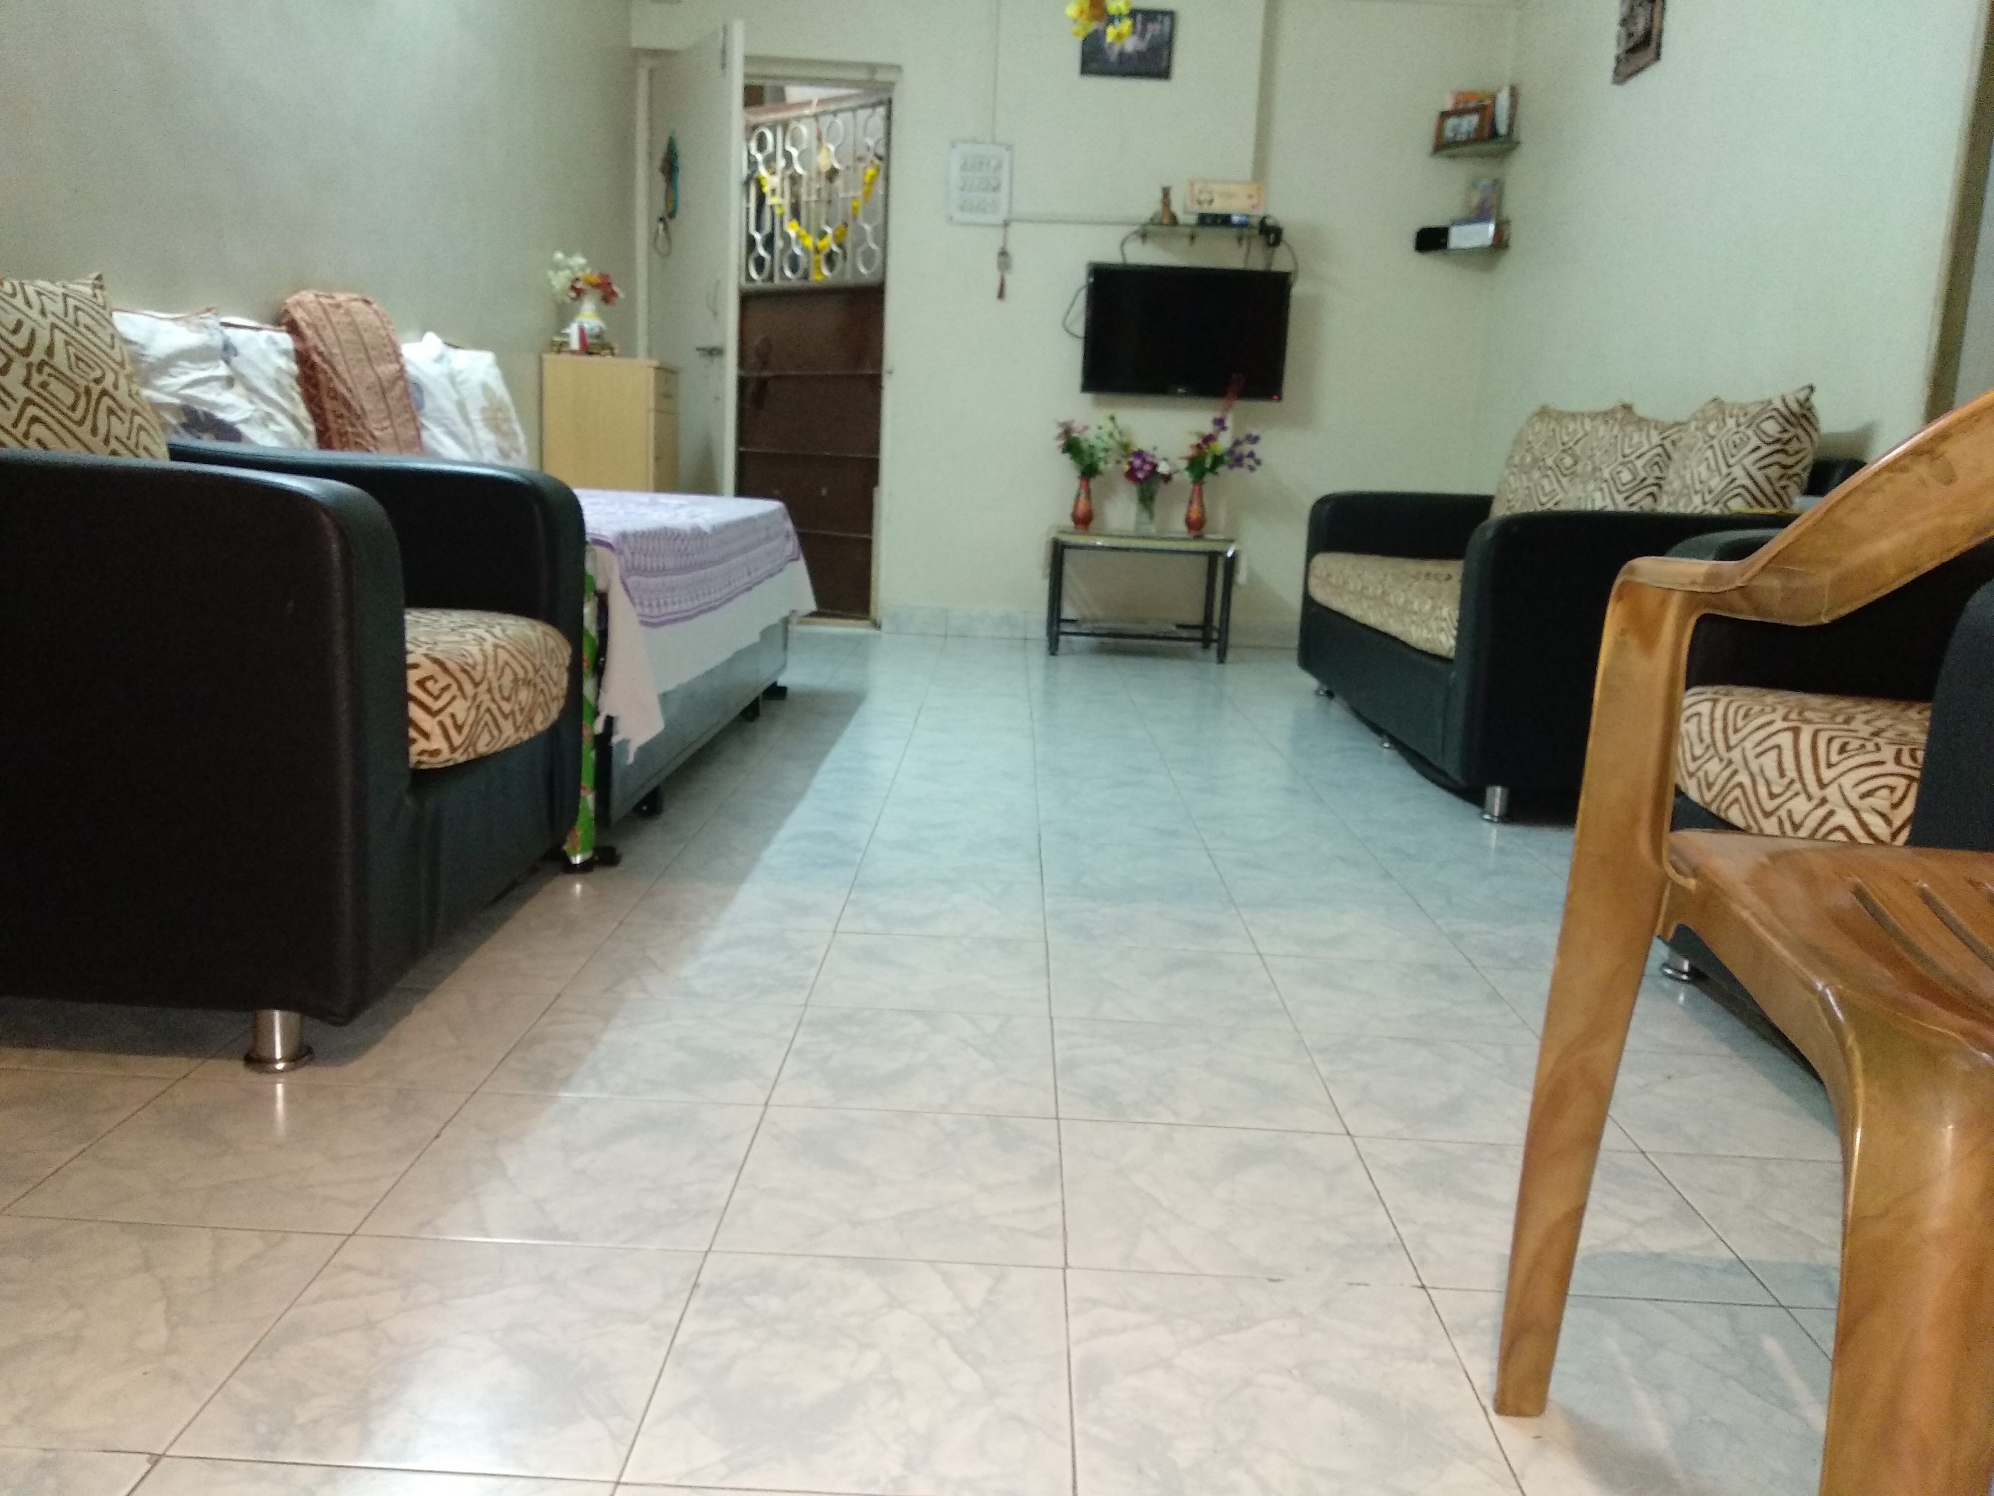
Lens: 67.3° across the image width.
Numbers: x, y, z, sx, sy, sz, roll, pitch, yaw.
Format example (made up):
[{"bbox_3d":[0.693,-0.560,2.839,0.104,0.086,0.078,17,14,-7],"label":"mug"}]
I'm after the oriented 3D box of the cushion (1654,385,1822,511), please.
[{"bbox_3d":[1.570,-0.543,3.297,0.150,0.430,0.430,19,10,-3],"label":"cushion"}]

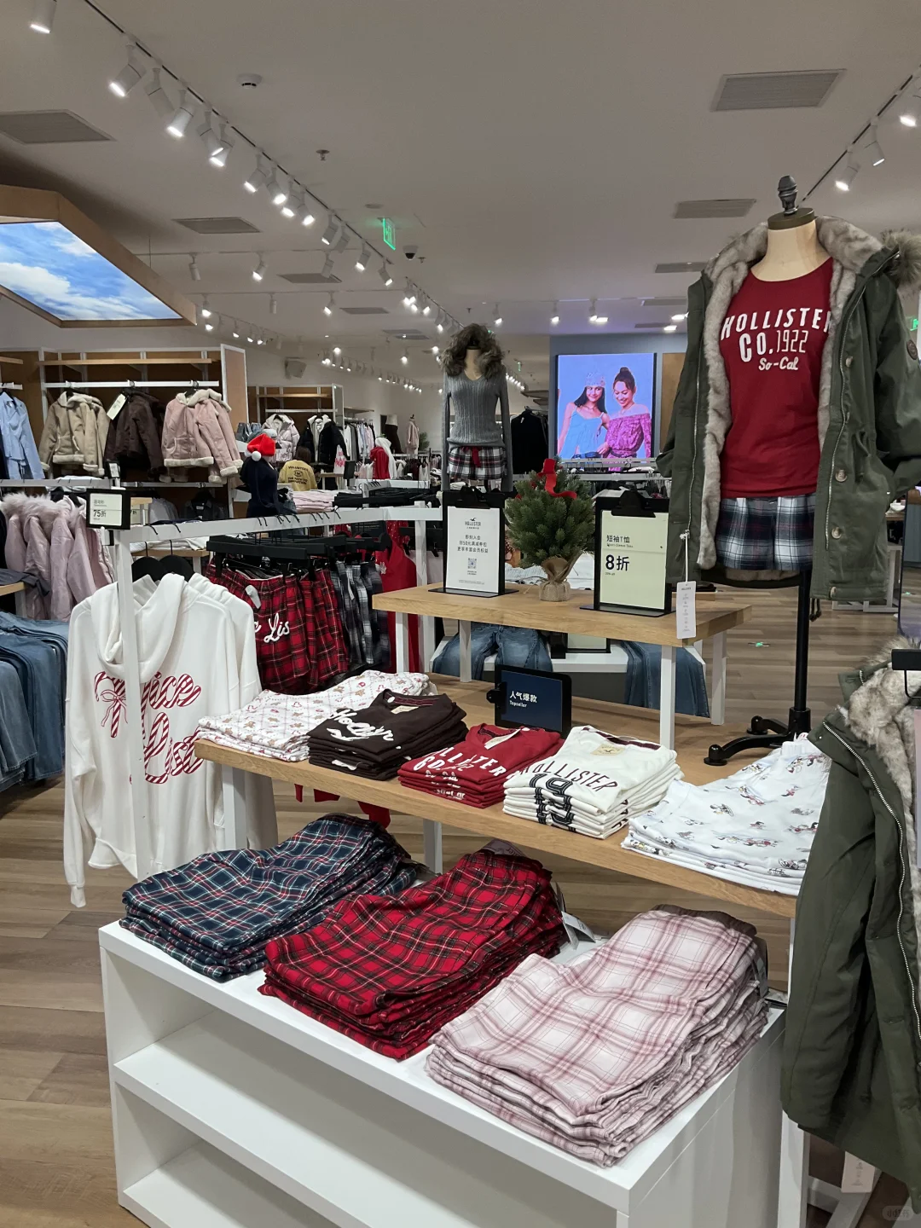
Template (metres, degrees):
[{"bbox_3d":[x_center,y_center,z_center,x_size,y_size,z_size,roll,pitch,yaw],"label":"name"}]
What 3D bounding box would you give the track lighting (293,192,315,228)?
[{"bbox_3d":[-1.031,-2.675,6.780,0.140,0.210,0.080,2,10,15],"label":"track lighting"}]

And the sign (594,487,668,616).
[{"bbox_3d":[0.438,-0.166,2.649,0.208,0.312,0.080,7,12,38],"label":"sign"}]

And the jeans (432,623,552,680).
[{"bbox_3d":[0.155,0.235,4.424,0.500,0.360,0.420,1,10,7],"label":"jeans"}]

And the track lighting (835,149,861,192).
[{"bbox_3d":[2.221,-2.540,5.903,0.144,0.201,0.078,-2,9,-7],"label":"track lighting"}]

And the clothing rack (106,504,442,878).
[{"bbox_3d":[-0.481,0.346,3.056,0.420,1.310,1.120,8,13,40],"label":"clothing rack"}]

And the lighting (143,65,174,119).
[{"bbox_3d":[-1.343,-2.326,4.580,0.140,0.220,0.080,-5,11,-25],"label":"lighting"}]

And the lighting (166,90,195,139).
[{"bbox_3d":[-1.288,-2.302,4.737,0.132,0.196,0.078,-3,10,-14],"label":"lighting"}]

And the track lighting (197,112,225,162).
[{"bbox_3d":[-1.228,-2.361,5.063,0.143,0.200,0.078,-2,9,-7],"label":"track lighting"}]

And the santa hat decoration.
[{"bbox_3d":[-1.795,-1.526,9.300,0.250,0.235,0.220,3,10,22],"label":"santa hat decoration"}]

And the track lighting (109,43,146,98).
[{"bbox_3d":[-1.362,-2.222,4.210,0.144,0.201,0.078,-3,10,-12],"label":"track lighting"}]

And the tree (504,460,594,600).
[{"bbox_3d":[0.259,-0.254,2.926,0.250,0.390,0.250,-1,10,0],"label":"tree"}]

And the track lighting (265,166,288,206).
[{"bbox_3d":[-1.082,-2.517,6.059,0.142,0.200,0.078,4,10,26],"label":"track lighting"}]

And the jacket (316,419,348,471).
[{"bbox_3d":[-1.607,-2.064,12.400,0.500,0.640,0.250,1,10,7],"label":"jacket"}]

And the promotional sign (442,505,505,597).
[{"bbox_3d":[0.042,-0.236,3.481,0.263,0.328,0.050,7,12,38],"label":"promotional sign"}]

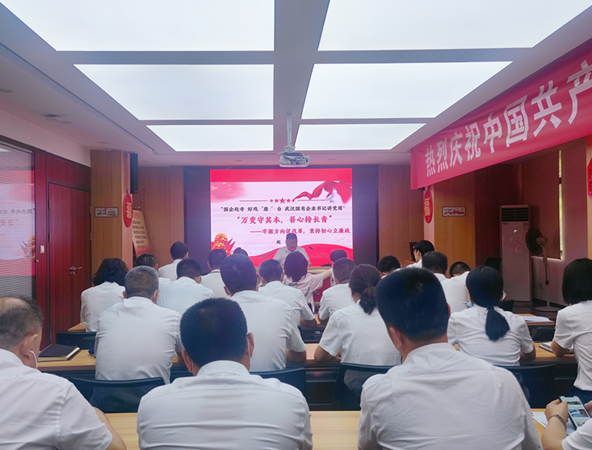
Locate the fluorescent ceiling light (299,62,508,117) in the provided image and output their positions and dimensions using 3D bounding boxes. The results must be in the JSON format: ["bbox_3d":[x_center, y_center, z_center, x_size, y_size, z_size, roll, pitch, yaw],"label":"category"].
[{"bbox_3d":[0.954,-1.367,4.531,1.667,0.060,1.760,-1,-1,-3],"label":"fluorescent ceiling light"}]

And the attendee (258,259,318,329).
[{"bbox_3d":[-0.117,0.874,3.206,0.480,1.255,0.740,-1,-1,-3],"label":"attendee"}]

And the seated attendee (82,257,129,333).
[{"bbox_3d":[-1.211,0.834,3.048,0.450,1.208,0.700,-1,-1,0],"label":"seated attendee"}]

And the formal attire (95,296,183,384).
[{"bbox_3d":[-0.757,0.609,2.183,0.450,0.520,0.330,-1,-1,0],"label":"formal attire"}]

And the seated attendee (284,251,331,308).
[{"bbox_3d":[0.082,0.887,4.106,0.460,1.266,0.700,-1,-1,2],"label":"seated attendee"}]

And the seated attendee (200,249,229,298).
[{"bbox_3d":[-0.722,0.834,4.033,0.480,1.238,0.700,-1,-1,0],"label":"seated attendee"}]

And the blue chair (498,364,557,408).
[{"bbox_3d":[0.847,0.986,1.993,0.450,0.812,0.520,-1,-1,-3],"label":"blue chair"}]

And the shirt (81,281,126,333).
[{"bbox_3d":[-1.217,0.624,2.932,0.400,0.500,0.300,-1,-1,0],"label":"shirt"}]

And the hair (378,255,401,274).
[{"bbox_3d":[0.766,0.332,3.550,0.175,0.180,0.200,0,-1,-8],"label":"hair"}]

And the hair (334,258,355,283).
[{"bbox_3d":[0.338,0.320,3.080,0.165,0.175,0.200,-1,-1,-3],"label":"hair"}]

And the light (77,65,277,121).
[{"bbox_3d":[-1.000,-1.267,4.239,1.560,0.060,1.650,-1,-1,-3],"label":"light"}]

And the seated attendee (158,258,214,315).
[{"bbox_3d":[-0.772,0.874,3.206,0.480,1.269,0.740,-1,-1,-3],"label":"seated attendee"}]

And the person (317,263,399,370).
[{"bbox_3d":[0.327,0.838,2.285,0.480,1.279,0.740,0,-1,-6],"label":"person"}]

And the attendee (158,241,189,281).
[{"bbox_3d":[-1.173,0.816,4.412,0.480,1.300,0.700,-1,-1,7],"label":"attendee"}]

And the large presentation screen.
[{"bbox_3d":[-0.260,-0.097,8.602,2.835,2.035,0.080,-1,-1,-3],"label":"large presentation screen"}]

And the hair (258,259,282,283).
[{"bbox_3d":[-0.175,0.323,3.109,0.170,0.180,0.200,-1,-1,2],"label":"hair"}]

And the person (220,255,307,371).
[{"bbox_3d":[-0.217,0.814,2.205,0.490,1.333,0.740,0,-1,-5],"label":"person"}]

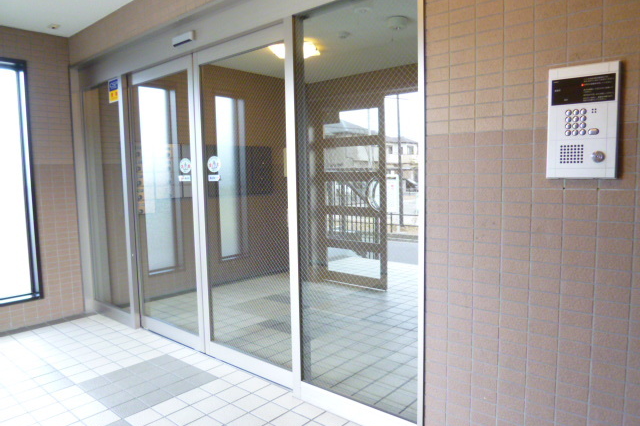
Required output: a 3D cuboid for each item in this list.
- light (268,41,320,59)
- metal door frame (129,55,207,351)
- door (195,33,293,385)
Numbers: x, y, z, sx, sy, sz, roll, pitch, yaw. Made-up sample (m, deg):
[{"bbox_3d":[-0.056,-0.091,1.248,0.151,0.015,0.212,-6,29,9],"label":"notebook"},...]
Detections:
[{"bbox_3d":[-0.235,-1.498,4.090,0.340,0.080,0.340,3,6,40],"label":"light"},{"bbox_3d":[-1.123,-0.048,3.306,0.840,2.030,0.060,3,6,40],"label":"metal door frame"},{"bbox_3d":[-0.470,-0.016,2.755,0.850,2.050,0.070,3,6,40],"label":"door"}]

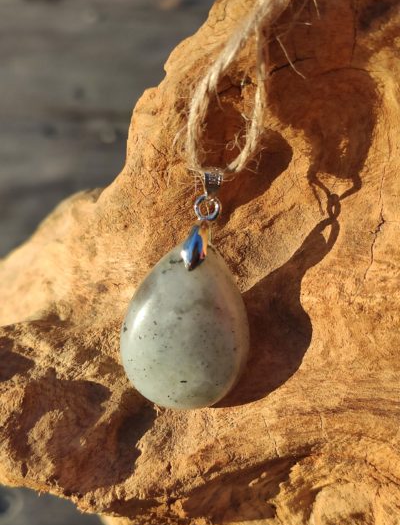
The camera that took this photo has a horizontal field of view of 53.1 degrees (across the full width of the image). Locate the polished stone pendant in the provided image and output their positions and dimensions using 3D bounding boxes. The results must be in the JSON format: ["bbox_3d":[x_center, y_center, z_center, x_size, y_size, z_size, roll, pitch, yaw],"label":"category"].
[{"bbox_3d":[-0.002,0.007,0.083,0.029,0.051,0.011,13,16,16],"label":"polished stone pendant"}]

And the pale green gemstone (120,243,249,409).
[{"bbox_3d":[-0.003,0.013,0.085,0.029,0.038,0.011,13,16,16],"label":"pale green gemstone"}]

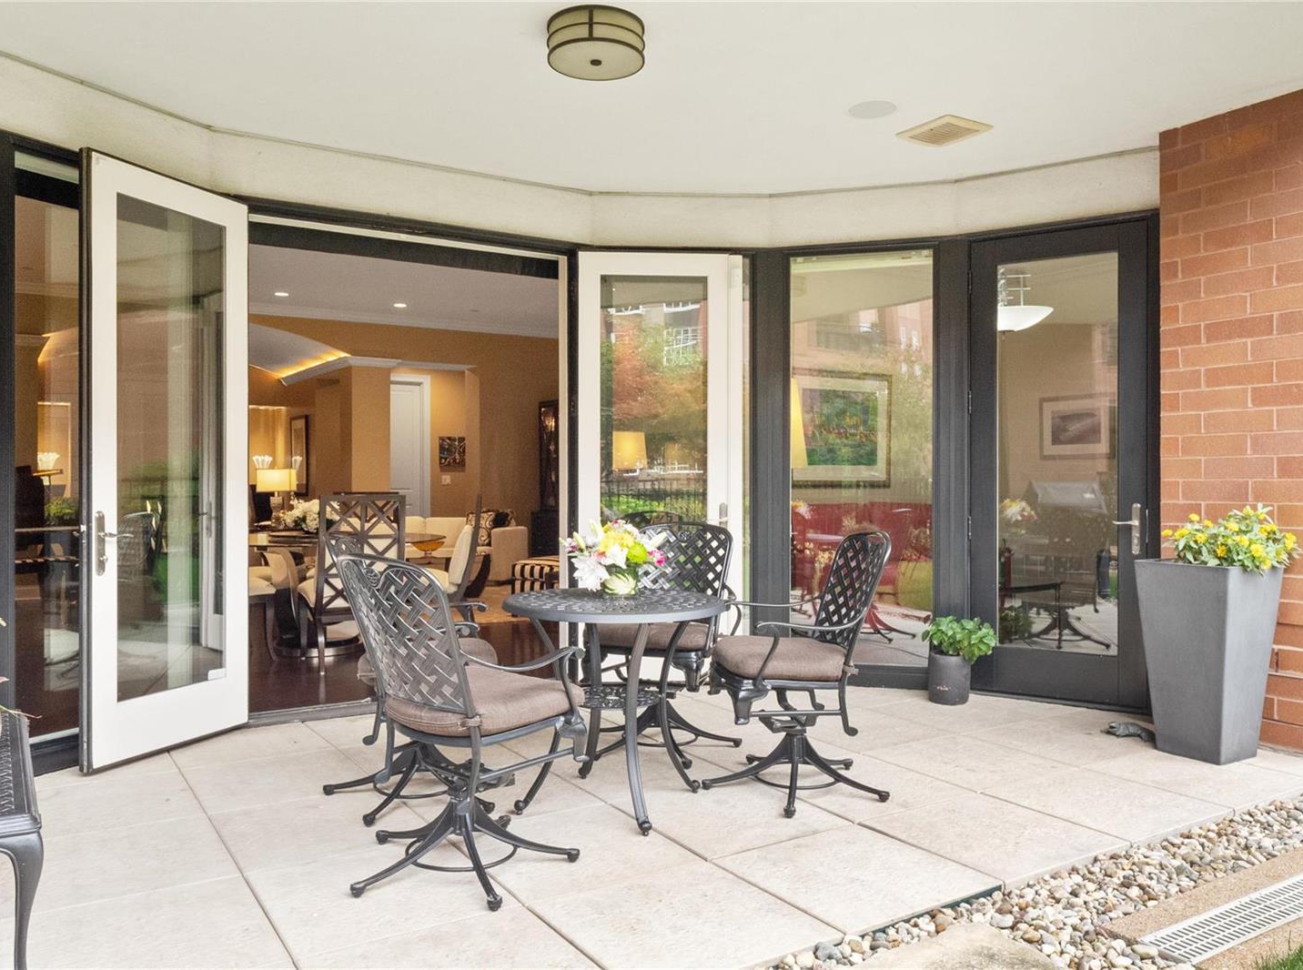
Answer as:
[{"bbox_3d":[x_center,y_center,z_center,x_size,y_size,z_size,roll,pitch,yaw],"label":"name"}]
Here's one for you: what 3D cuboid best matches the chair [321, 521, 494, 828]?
[{"bbox_3d":[-0.860,0.662,3.880,0.690,0.950,0.670,0,0,-3],"label":"chair"}]

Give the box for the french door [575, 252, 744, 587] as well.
[{"bbox_3d":[0.057,-0.100,5.890,0.900,2.390,0.060,0,0,-5],"label":"french door"}]

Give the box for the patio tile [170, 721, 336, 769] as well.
[{"bbox_3d":[-1.734,1.120,4.495,0.605,0.040,0.605,0,1,-33],"label":"patio tile"}]

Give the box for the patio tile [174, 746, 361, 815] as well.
[{"bbox_3d":[-1.399,1.110,3.933,0.595,0.030,0.595,-1,2,-33],"label":"patio tile"}]

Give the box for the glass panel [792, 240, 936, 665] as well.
[{"bbox_3d":[1.119,-0.138,5.605,0.750,2.190,0.040,0,0,15],"label":"glass panel"}]

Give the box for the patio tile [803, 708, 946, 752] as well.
[{"bbox_3d":[0.975,1.131,4.794,0.605,0.040,0.605,0,1,-33],"label":"patio tile"}]

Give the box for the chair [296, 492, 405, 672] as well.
[{"bbox_3d":[-1.745,0.540,6.160,0.500,1.000,0.620,0,0,-29],"label":"chair"}]

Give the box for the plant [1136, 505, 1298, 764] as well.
[{"bbox_3d":[2.365,0.610,4.420,0.470,1.040,0.470,0,0,-32],"label":"plant"}]

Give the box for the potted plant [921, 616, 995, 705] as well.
[{"bbox_3d":[1.525,0.862,5.200,0.360,0.430,0.340,0,0,0],"label":"potted plant"}]

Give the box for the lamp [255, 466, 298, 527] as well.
[{"bbox_3d":[-3.744,0.125,10.500,0.350,0.610,0.210,0,0,0],"label":"lamp"}]

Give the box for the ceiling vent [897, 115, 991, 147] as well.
[{"bbox_3d":[1.356,-1.630,4.862,0.300,0.020,0.325,0,0,-31],"label":"ceiling vent"}]

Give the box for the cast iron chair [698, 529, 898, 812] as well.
[{"bbox_3d":[0.531,0.635,3.847,0.690,0.940,0.650,0,0,-13],"label":"cast iron chair"}]

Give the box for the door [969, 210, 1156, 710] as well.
[{"bbox_3d":[2.070,-0.097,5.380,0.880,2.390,0.060,0,0,34],"label":"door"}]

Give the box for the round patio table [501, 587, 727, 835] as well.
[{"bbox_3d":[-0.133,0.776,3.790,0.810,0.730,0.810,0,0,0],"label":"round patio table"}]

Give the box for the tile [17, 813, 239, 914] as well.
[{"bbox_3d":[-1.600,1.151,3.149,0.605,0.040,0.605,0,1,-33],"label":"tile"}]

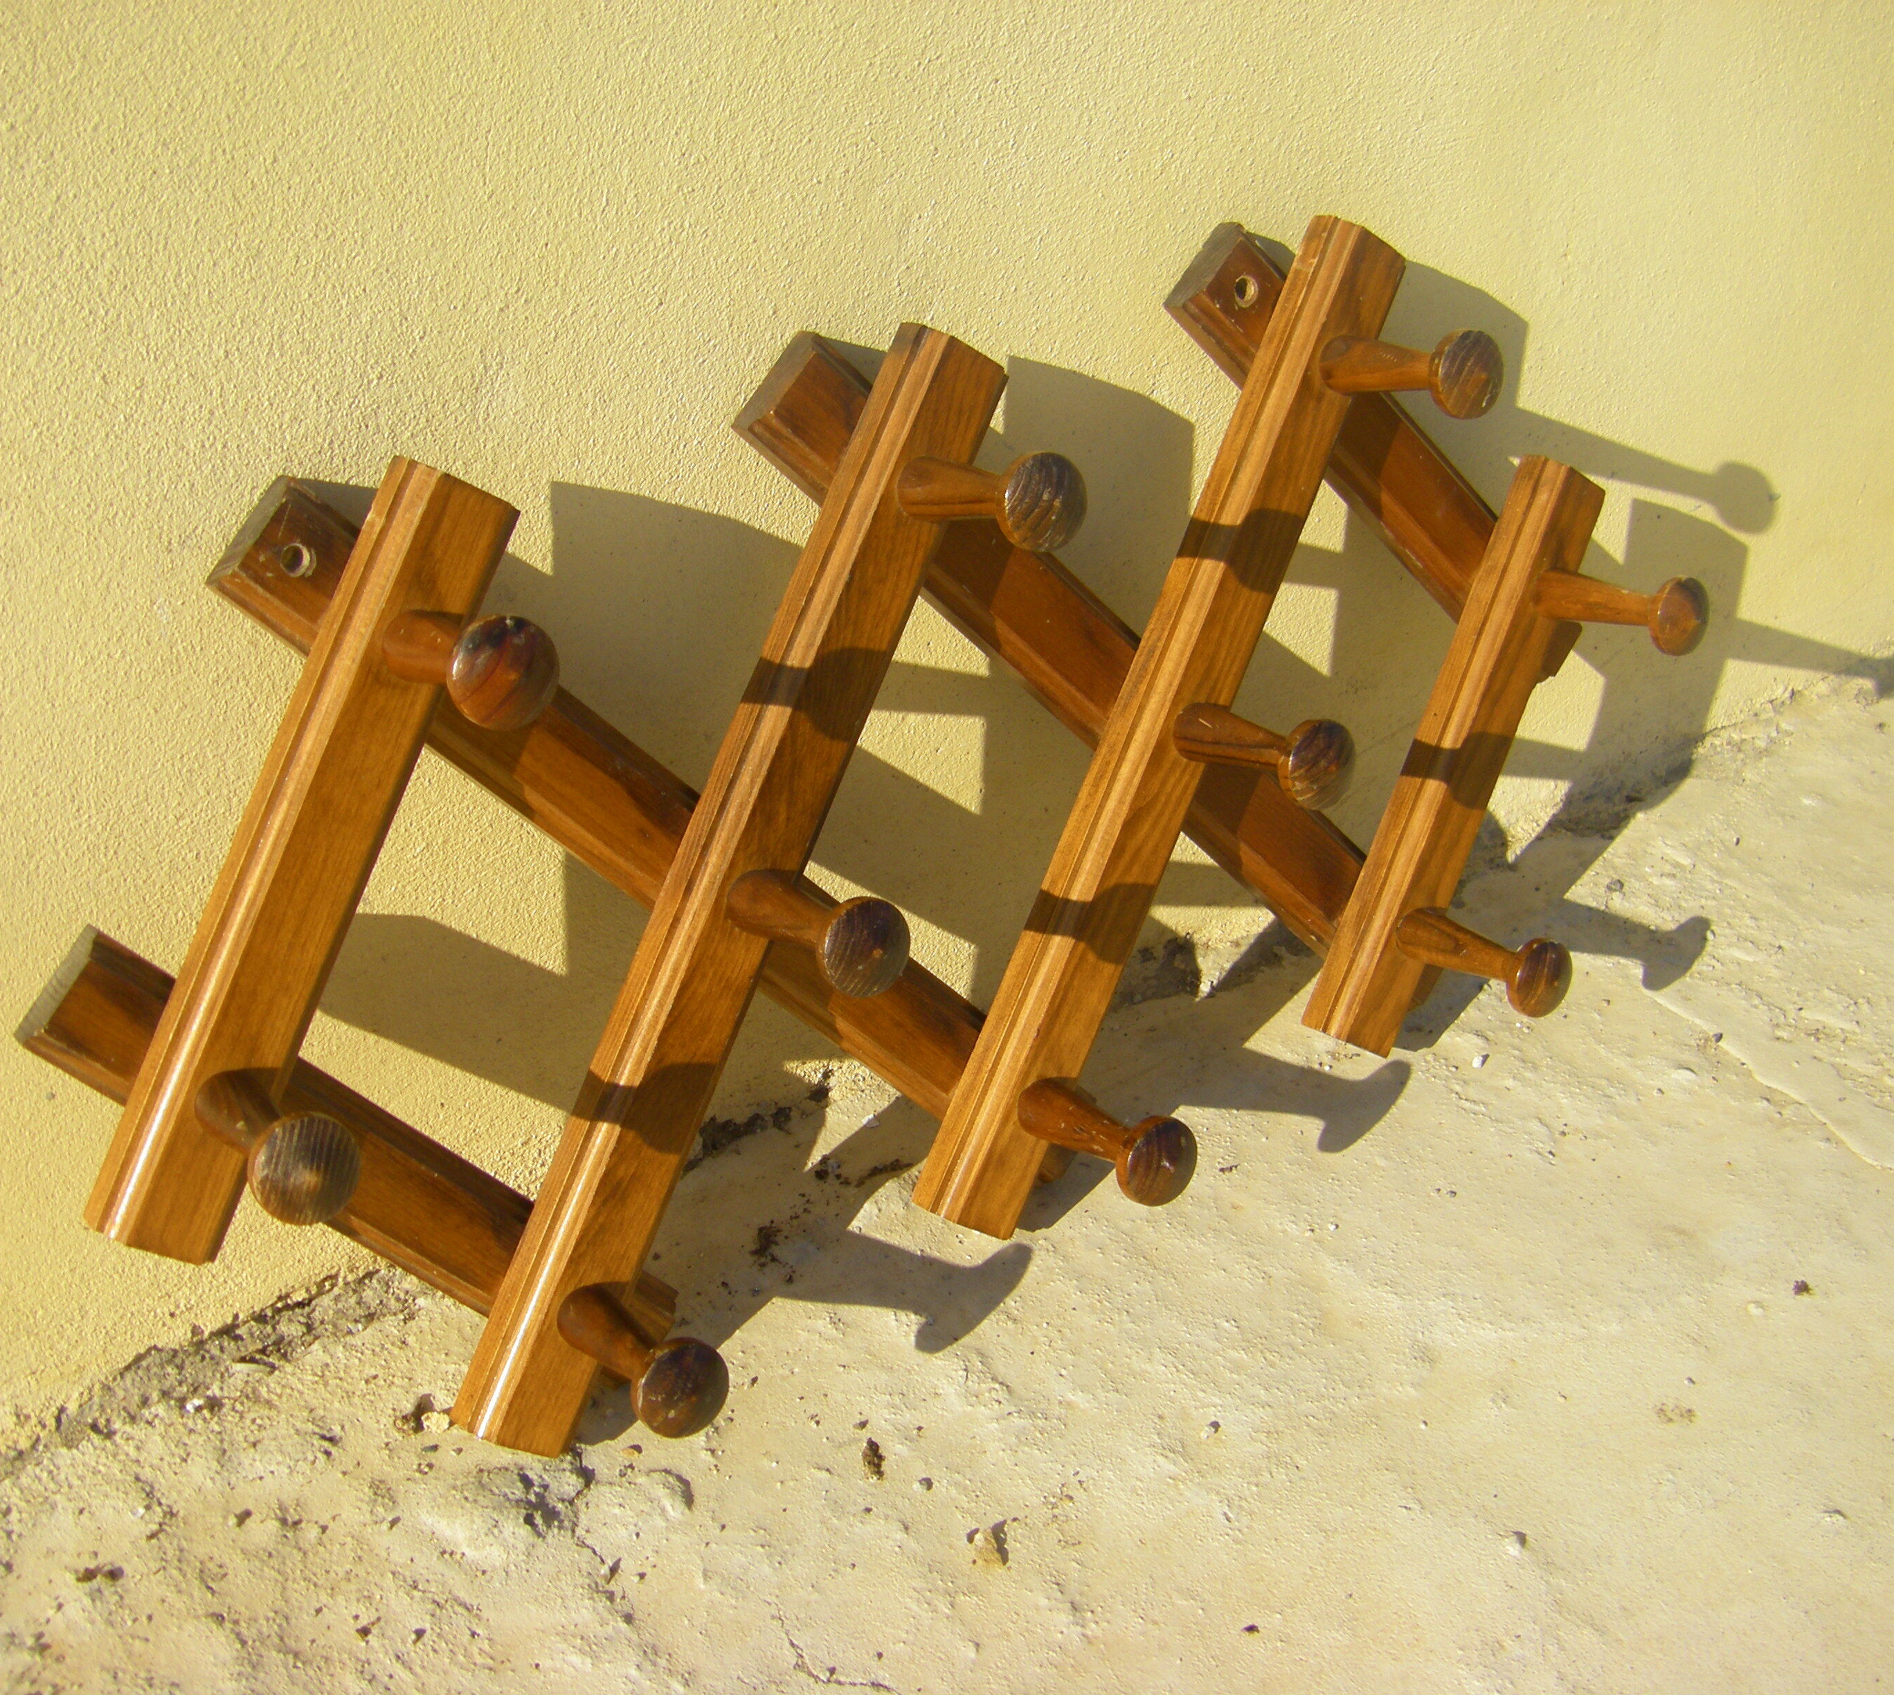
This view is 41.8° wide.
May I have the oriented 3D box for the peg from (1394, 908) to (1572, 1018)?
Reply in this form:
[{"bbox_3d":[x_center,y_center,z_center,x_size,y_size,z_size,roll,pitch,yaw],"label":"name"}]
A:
[{"bbox_3d":[0.181,0.038,0.833,0.028,0.028,0.062,-22,23,-28],"label":"peg"}]

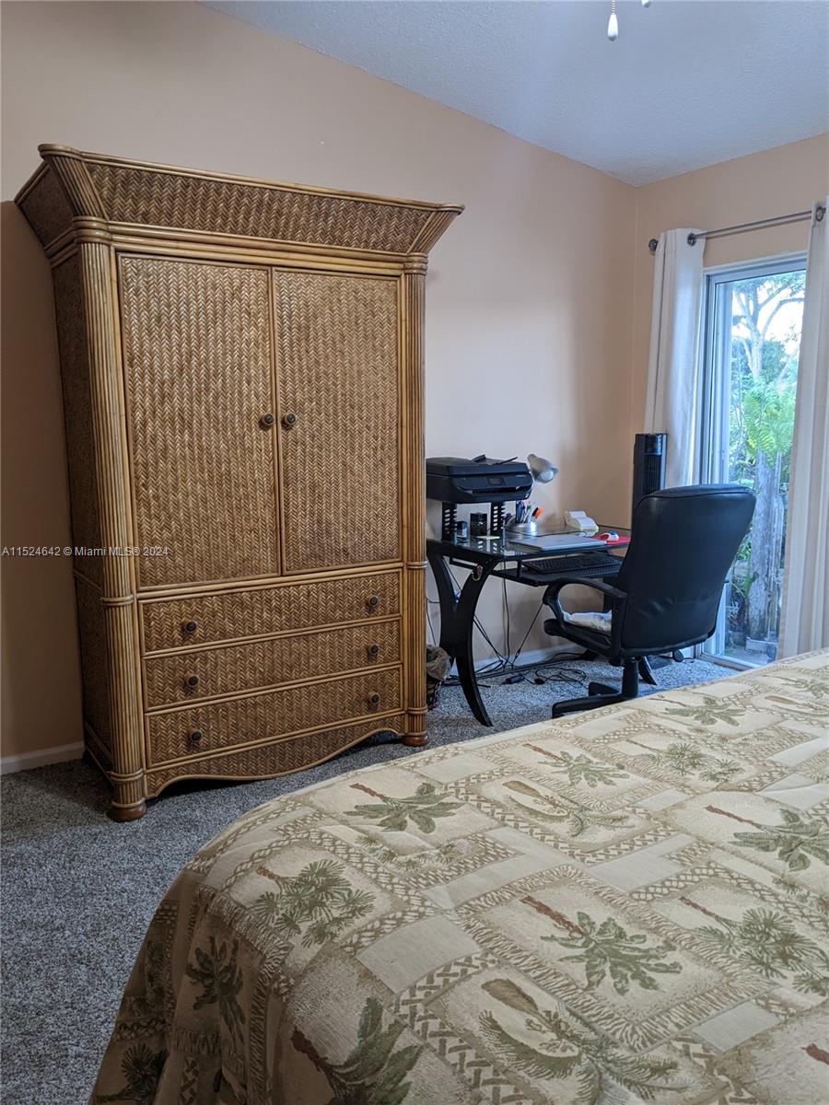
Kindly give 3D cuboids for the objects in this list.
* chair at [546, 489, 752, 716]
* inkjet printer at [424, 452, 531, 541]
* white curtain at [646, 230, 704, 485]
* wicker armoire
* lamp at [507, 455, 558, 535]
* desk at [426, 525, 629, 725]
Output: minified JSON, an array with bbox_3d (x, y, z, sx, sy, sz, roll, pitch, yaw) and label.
[{"bbox_3d":[0.956,0.221,3.644,0.616,1.048,0.707,-5,10,-29],"label":"chair"},{"bbox_3d":[0.247,-0.339,3.908,0.452,0.191,0.367,-6,11,-32],"label":"inkjet printer"},{"bbox_3d":[1.335,-0.533,4.470,0.100,2.175,0.321,-6,11,-32],"label":"white curtain"},{"bbox_3d":[-0.617,-0.217,3.224,1.415,2.063,0.730,-6,11,-32],"label":"wicker armoire"},{"bbox_3d":[0.573,-0.281,4.190,0.282,0.383,0.203,-9,12,-42],"label":"lamp"},{"bbox_3d":[0.624,0.303,4.110,1.068,0.747,0.694,-6,11,-32],"label":"desk"}]

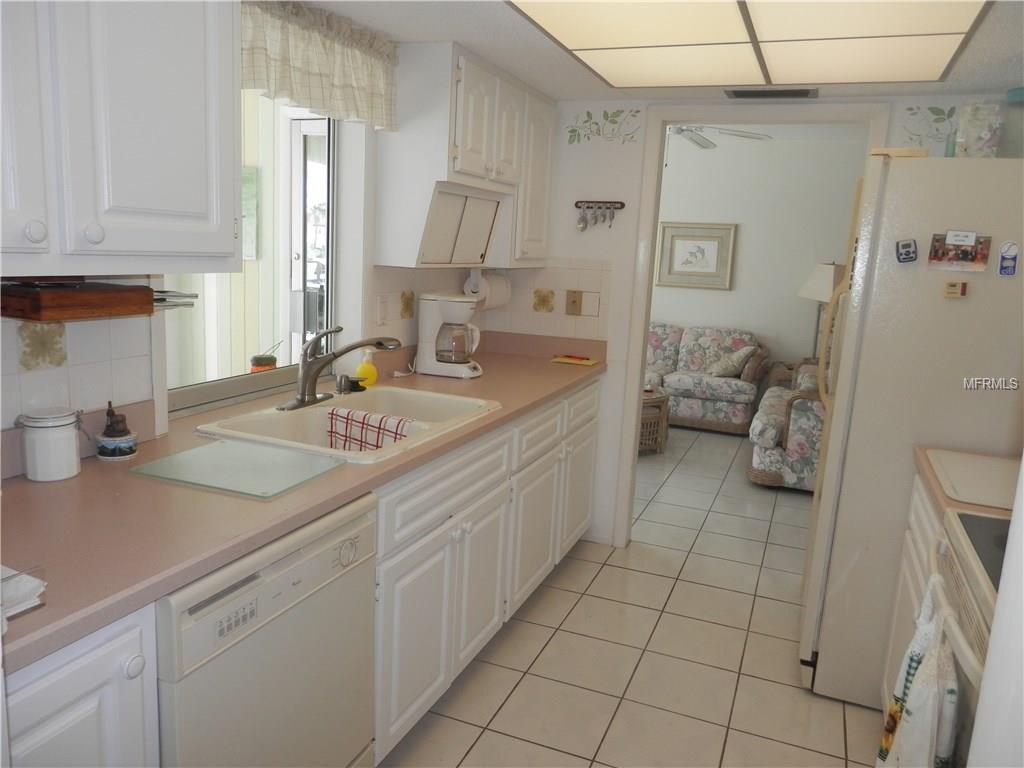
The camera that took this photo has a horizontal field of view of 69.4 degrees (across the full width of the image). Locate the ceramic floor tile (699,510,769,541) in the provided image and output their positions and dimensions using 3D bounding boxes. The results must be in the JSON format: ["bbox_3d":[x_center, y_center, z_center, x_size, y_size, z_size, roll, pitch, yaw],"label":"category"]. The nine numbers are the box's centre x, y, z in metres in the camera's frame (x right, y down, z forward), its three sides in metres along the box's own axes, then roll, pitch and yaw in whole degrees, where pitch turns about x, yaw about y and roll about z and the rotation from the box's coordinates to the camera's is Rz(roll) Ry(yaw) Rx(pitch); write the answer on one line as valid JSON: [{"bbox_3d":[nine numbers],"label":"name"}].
[{"bbox_3d":[1.223,0.782,4.033,0.332,0.010,0.332,7,11,22],"label":"ceramic floor tile"}]

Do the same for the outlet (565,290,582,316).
[{"bbox_3d":[0.293,-0.384,3.523,0.074,0.117,0.009,7,11,22],"label":"outlet"}]

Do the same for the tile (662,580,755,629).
[{"bbox_3d":[0.837,0.927,3.114,0.332,0.010,0.332,7,11,22],"label":"tile"}]

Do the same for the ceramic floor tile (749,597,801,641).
[{"bbox_3d":[1.147,0.964,2.989,0.332,0.010,0.332,7,11,22],"label":"ceramic floor tile"}]

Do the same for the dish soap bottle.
[{"bbox_3d":[-0.541,-0.073,2.758,0.085,0.148,0.075,-6,14,-40],"label":"dish soap bottle"}]

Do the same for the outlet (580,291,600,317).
[{"bbox_3d":[0.375,-0.380,3.510,0.079,0.119,0.008,7,11,22],"label":"outlet"}]

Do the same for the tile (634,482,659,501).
[{"bbox_3d":[0.727,0.654,4.547,0.328,0.010,0.328,7,11,22],"label":"tile"}]

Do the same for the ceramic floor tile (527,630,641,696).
[{"bbox_3d":[0.270,0.990,2.634,0.331,0.010,0.331,7,11,22],"label":"ceramic floor tile"}]

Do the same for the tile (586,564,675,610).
[{"bbox_3d":[0.527,0.891,3.238,0.332,0.010,0.332,7,11,22],"label":"tile"}]

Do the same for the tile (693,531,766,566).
[{"bbox_3d":[1.095,0.831,3.727,0.332,0.010,0.332,7,11,22],"label":"tile"}]

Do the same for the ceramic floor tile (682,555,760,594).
[{"bbox_3d":[0.967,0.879,3.422,0.331,0.010,0.331,7,11,22],"label":"ceramic floor tile"}]

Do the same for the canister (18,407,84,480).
[{"bbox_3d":[-0.974,0.128,1.568,0.112,0.136,0.104,-4,12,-34],"label":"canister"}]

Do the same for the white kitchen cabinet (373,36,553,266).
[{"bbox_3d":[-0.150,-0.882,3.117,0.312,0.771,1.042,7,11,22],"label":"white kitchen cabinet"}]

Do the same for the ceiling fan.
[{"bbox_3d":[1.189,-1.915,5.243,1.250,0.380,1.250,7,11,22],"label":"ceiling fan"}]

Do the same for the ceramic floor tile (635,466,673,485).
[{"bbox_3d":[0.855,0.606,4.851,0.328,0.010,0.328,7,11,22],"label":"ceramic floor tile"}]

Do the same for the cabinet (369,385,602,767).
[{"bbox_3d":[-0.244,0.474,2.843,0.610,0.843,1.958,7,11,22],"label":"cabinet"}]

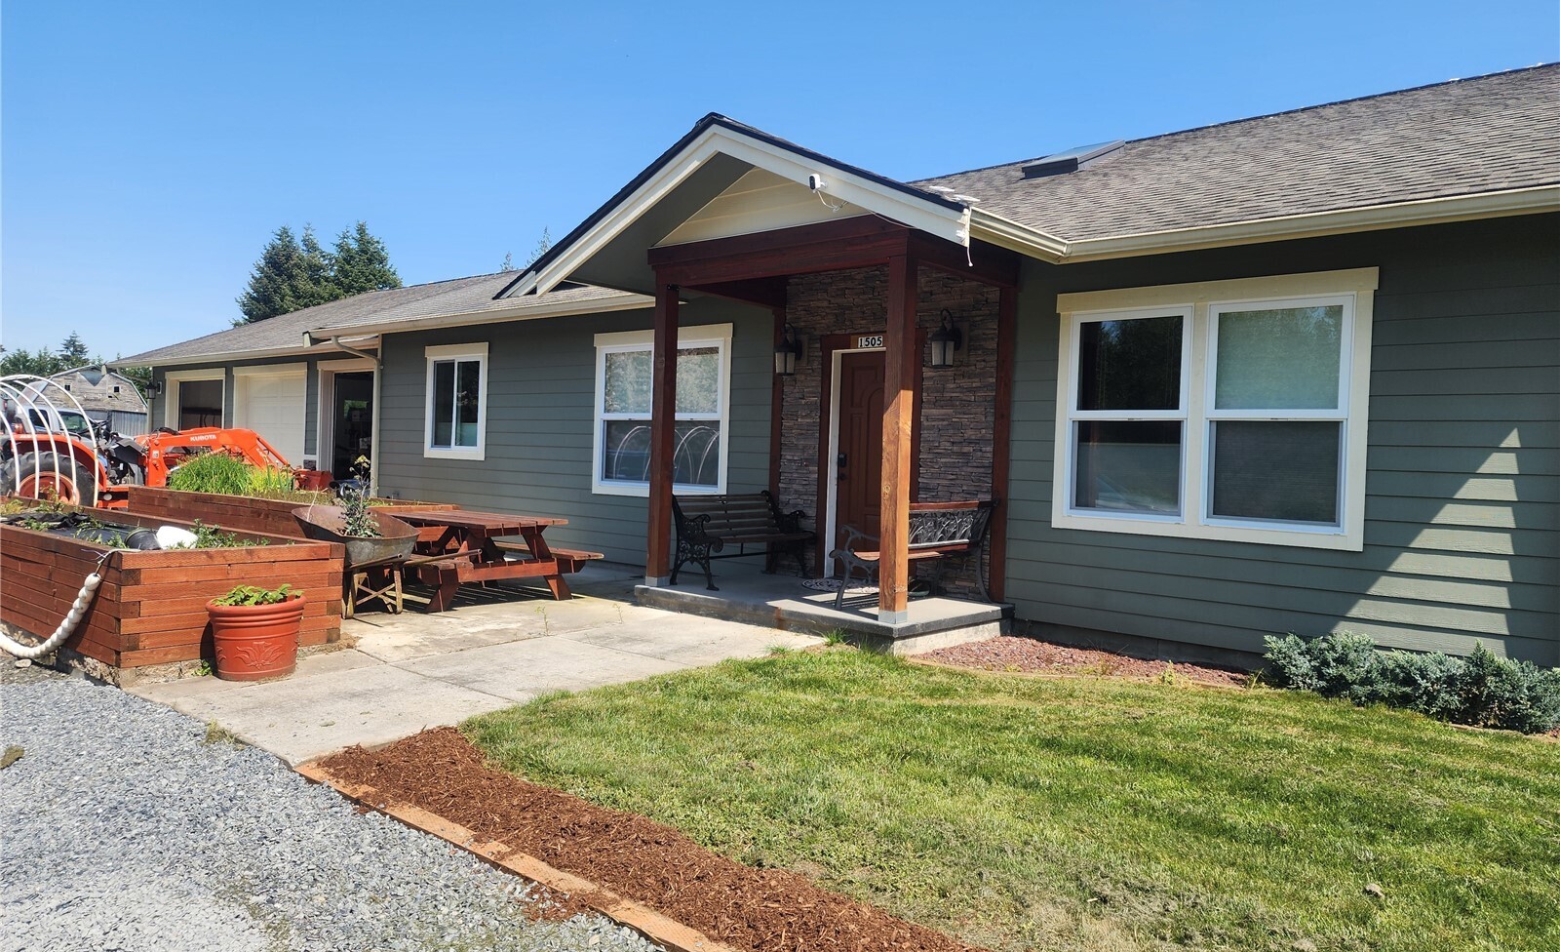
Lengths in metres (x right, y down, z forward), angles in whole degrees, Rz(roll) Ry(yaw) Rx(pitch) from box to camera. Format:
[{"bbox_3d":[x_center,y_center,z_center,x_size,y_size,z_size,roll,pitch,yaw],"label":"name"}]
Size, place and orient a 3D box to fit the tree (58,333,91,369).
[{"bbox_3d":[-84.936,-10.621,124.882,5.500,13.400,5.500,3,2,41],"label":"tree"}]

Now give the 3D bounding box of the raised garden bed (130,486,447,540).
[{"bbox_3d":[-5.461,0.548,11.352,4.300,0.680,1.330,3,2,36],"label":"raised garden bed"}]

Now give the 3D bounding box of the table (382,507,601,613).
[{"bbox_3d":[-2.715,0.707,9.030,1.740,0.705,1.520,3,2,42],"label":"table"}]

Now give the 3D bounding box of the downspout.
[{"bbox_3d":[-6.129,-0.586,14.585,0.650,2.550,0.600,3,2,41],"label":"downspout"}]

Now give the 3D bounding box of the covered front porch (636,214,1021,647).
[{"bbox_3d":[0.367,-0.346,8.338,2.620,2.960,1.700,3,2,41],"label":"covered front porch"}]

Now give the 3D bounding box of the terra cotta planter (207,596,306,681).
[{"bbox_3d":[-2.927,0.915,5.802,0.500,0.430,0.500,3,2,41],"label":"terra cotta planter"}]

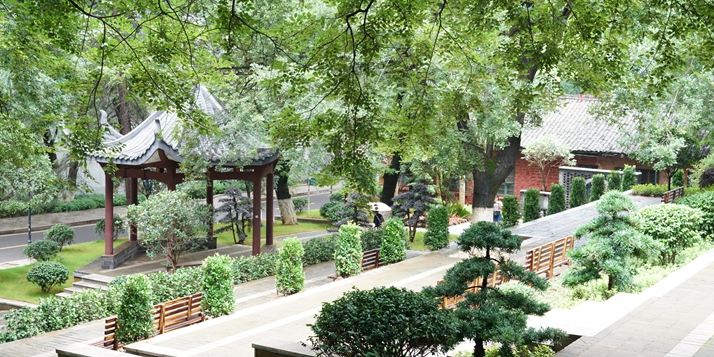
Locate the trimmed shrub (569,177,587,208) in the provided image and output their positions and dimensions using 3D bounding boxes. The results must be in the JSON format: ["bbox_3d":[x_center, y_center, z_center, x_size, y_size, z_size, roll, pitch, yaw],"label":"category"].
[{"bbox_3d":[10.179,0.672,40.979,0.700,1.420,0.700,4,6,30],"label":"trimmed shrub"}]

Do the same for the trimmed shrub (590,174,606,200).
[{"bbox_3d":[11.799,0.478,43.664,0.680,1.400,0.680,4,6,30],"label":"trimmed shrub"}]

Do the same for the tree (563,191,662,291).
[{"bbox_3d":[5.630,1.361,19.600,2.100,2.200,2.050,1,5,0],"label":"tree"}]

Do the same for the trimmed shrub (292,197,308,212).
[{"bbox_3d":[-3.290,1.530,52.036,0.932,0.908,0.930,0,5,0],"label":"trimmed shrub"}]

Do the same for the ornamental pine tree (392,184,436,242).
[{"bbox_3d":[2.492,1.535,38.801,1.863,2.558,1.750,0,5,0],"label":"ornamental pine tree"}]

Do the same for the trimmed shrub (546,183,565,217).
[{"bbox_3d":[9.450,1.045,42.360,0.920,1.526,0.900,0,5,0],"label":"trimmed shrub"}]

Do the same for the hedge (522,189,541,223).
[{"bbox_3d":[8.427,1.300,43.000,0.800,1.660,0.800,4,6,32],"label":"hedge"}]

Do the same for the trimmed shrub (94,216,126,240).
[{"bbox_3d":[-9.330,1.892,33.800,1.200,0.960,1.150,1,5,0],"label":"trimmed shrub"}]

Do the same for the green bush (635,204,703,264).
[{"bbox_3d":[8.651,1.561,24.867,1.888,1.684,1.800,0,5,0],"label":"green bush"}]

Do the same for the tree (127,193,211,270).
[{"bbox_3d":[-5.826,1.866,27.719,2.565,3.000,2.400,0,5,0],"label":"tree"}]

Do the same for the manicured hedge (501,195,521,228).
[{"bbox_3d":[6.583,1.429,38.359,0.860,1.491,0.860,0,5,0],"label":"manicured hedge"}]

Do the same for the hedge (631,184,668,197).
[{"bbox_3d":[15.395,0.632,47.000,2.400,0.620,1.200,4,6,32],"label":"hedge"}]

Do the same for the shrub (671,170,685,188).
[{"bbox_3d":[20.489,0.191,57.000,0.850,1.500,0.850,1,5,0],"label":"shrub"}]

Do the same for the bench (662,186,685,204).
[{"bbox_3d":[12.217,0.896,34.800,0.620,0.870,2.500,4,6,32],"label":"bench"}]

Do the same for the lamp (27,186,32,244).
[{"bbox_3d":[-13.203,1.614,36.135,0.300,3.400,0.300,0,5,0],"label":"lamp"}]

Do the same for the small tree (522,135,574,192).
[{"bbox_3d":[11.580,-0.968,54.000,3.200,3.600,3.100,1,5,0],"label":"small tree"}]

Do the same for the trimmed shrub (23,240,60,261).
[{"bbox_3d":[-12.346,2.904,35.038,1.450,0.950,1.400,0,5,0],"label":"trimmed shrub"}]

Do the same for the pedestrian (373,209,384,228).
[{"bbox_3d":[1.035,2.285,42.066,0.400,1.660,0.520,-1,5,-12],"label":"pedestrian"}]

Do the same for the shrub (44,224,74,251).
[{"bbox_3d":[-10.328,2.048,31.000,1.050,0.920,1.030,1,5,0],"label":"shrub"}]

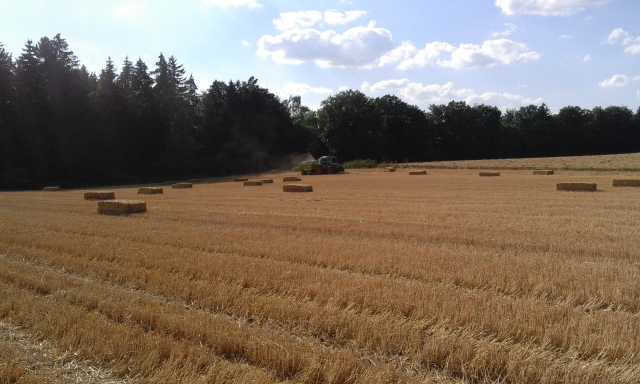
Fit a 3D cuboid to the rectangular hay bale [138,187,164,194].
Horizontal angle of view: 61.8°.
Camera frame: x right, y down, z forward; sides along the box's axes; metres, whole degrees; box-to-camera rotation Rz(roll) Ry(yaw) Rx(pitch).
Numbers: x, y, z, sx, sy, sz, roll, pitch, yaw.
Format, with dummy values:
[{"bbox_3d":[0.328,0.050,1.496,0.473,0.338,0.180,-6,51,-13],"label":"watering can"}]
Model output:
[{"bbox_3d":[-14.474,0.026,45.704,2.200,0.680,1.080,1,4,42],"label":"rectangular hay bale"}]

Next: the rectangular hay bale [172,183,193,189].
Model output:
[{"bbox_3d":[-15.084,-0.577,58.679,2.200,0.680,1.080,1,4,42],"label":"rectangular hay bale"}]

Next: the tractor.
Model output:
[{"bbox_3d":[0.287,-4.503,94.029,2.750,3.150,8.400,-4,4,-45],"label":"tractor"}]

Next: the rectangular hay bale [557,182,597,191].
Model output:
[{"bbox_3d":[16.787,-0.223,34.910,2.200,0.680,1.080,1,4,42],"label":"rectangular hay bale"}]

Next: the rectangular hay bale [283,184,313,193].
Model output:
[{"bbox_3d":[-1.748,-0.186,42.478,2.200,0.680,1.080,1,4,42],"label":"rectangular hay bale"}]

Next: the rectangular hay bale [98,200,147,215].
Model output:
[{"bbox_3d":[-8.786,0.795,23.766,2.200,0.680,1.080,1,4,42],"label":"rectangular hay bale"}]

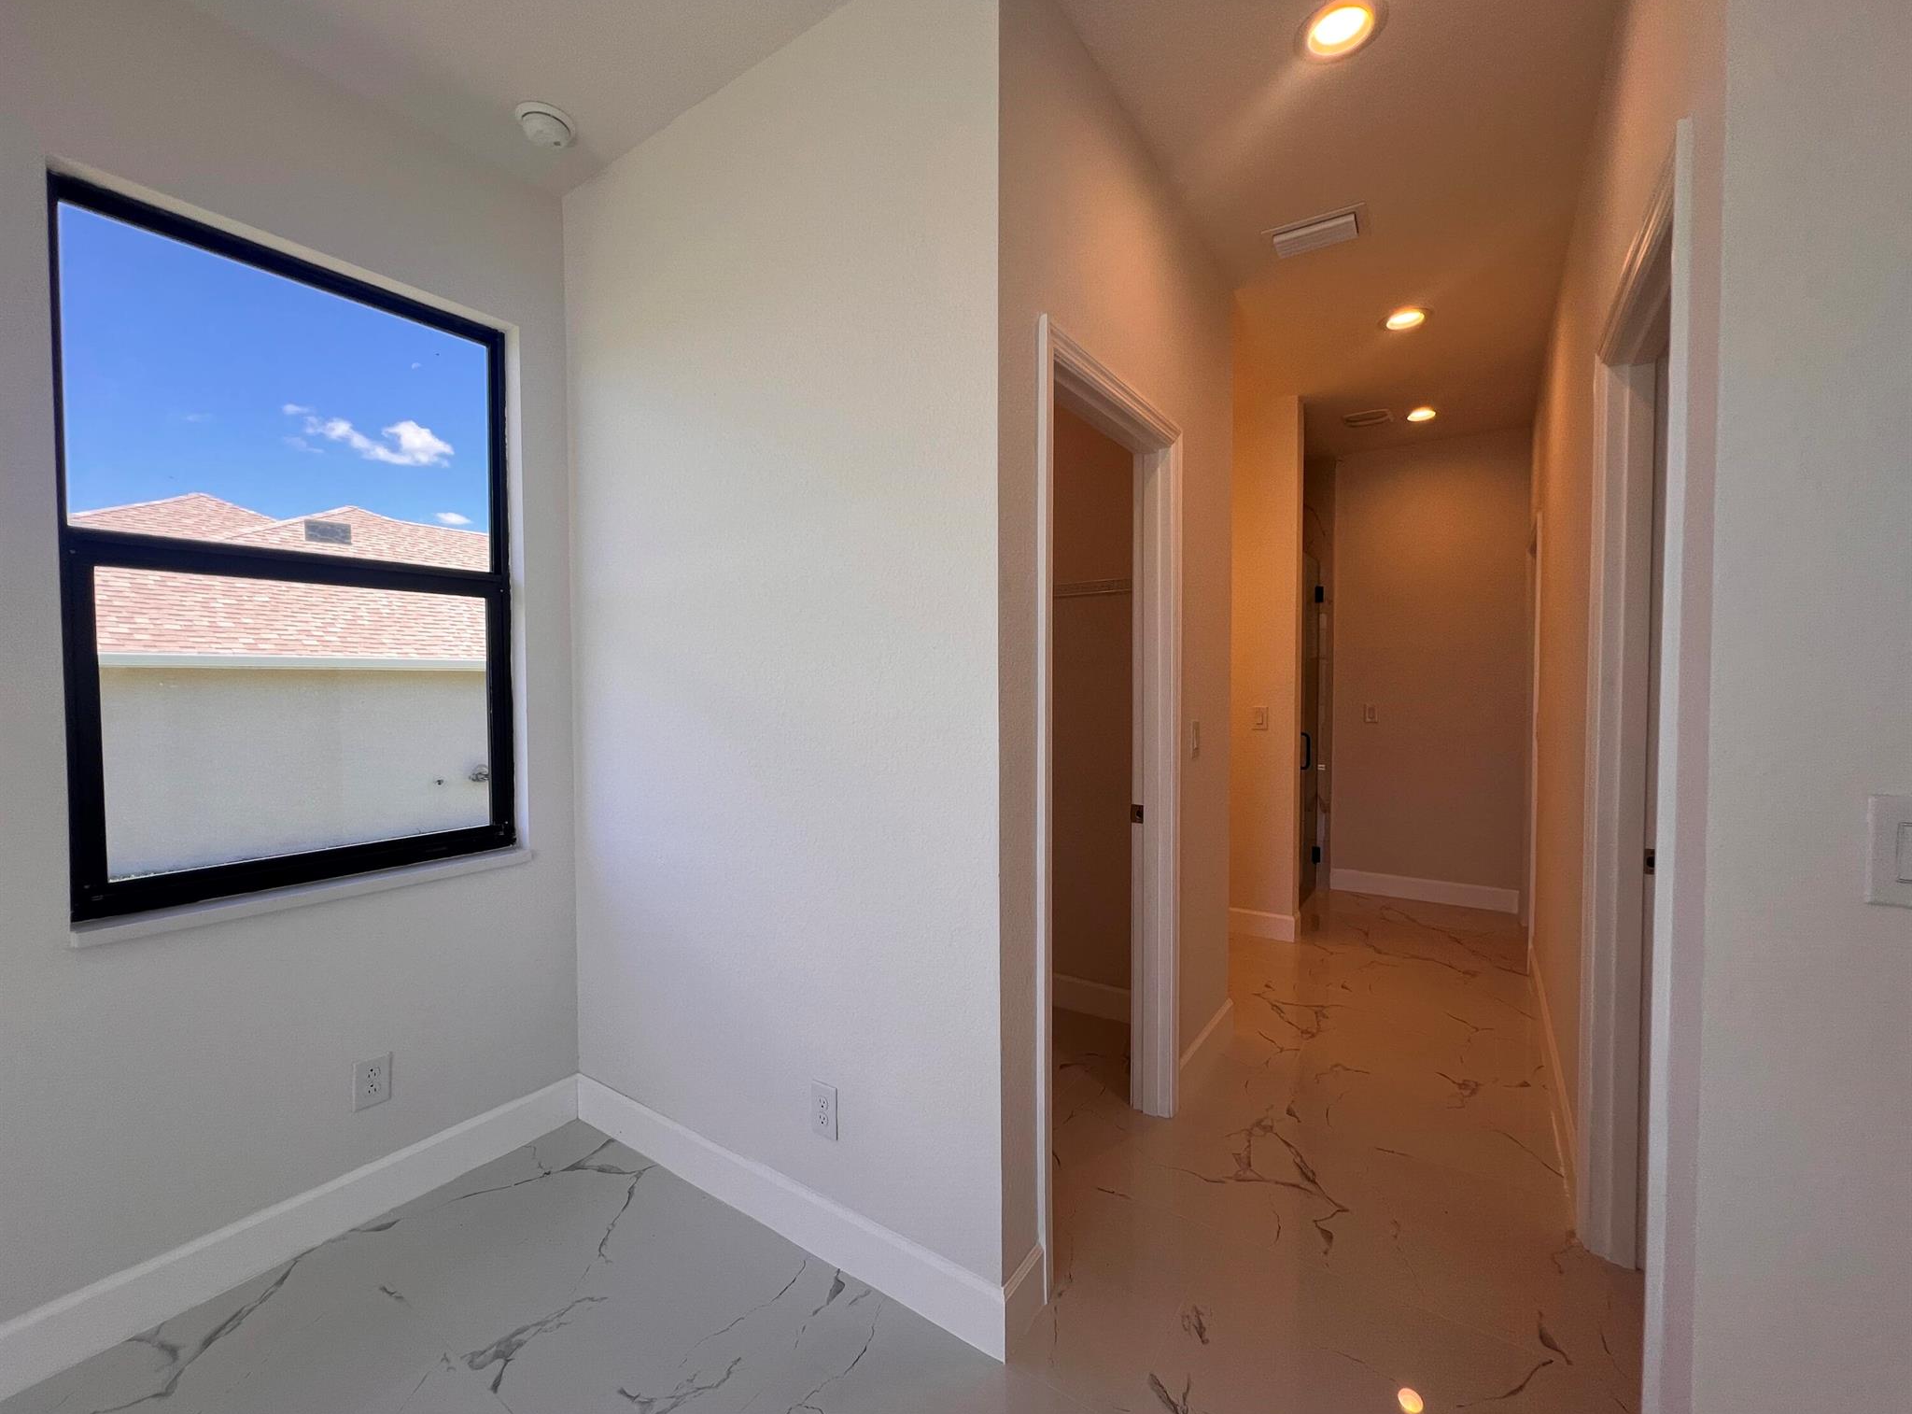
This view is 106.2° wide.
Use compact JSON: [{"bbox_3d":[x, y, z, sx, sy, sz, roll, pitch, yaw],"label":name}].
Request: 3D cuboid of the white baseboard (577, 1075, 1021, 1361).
[{"bbox_3d":[-0.531,1.222,1.833,1.498,0.142,0.016,1,2,32],"label":"white baseboard"}]

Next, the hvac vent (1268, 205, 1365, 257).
[{"bbox_3d":[1.179,-1.538,2.354,0.295,0.025,0.190,1,2,33],"label":"hvac vent"}]

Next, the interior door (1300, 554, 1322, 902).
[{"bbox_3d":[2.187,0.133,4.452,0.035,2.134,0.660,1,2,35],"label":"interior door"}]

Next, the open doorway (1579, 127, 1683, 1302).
[{"bbox_3d":[1.305,0.245,1.324,0.140,2.107,0.854,1,2,35],"label":"open doorway"}]

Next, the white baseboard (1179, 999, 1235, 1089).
[{"bbox_3d":[0.876,1.198,2.521,0.016,0.142,0.626,1,2,35],"label":"white baseboard"}]

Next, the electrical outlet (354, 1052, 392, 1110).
[{"bbox_3d":[-1.483,0.954,1.827,0.008,0.118,0.075,1,2,36],"label":"electrical outlet"}]

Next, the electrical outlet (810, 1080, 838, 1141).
[{"bbox_3d":[-0.310,0.953,1.694,0.076,0.119,0.008,1,2,32],"label":"electrical outlet"}]

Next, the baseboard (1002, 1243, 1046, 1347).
[{"bbox_3d":[0.141,1.243,1.508,0.016,0.137,0.165,1,2,36],"label":"baseboard"}]

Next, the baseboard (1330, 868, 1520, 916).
[{"bbox_3d":[2.938,1.159,4.545,1.000,0.132,0.016,1,2,35],"label":"baseboard"}]

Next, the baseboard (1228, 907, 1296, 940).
[{"bbox_3d":[1.630,1.160,3.870,0.360,0.142,0.016,1,2,35],"label":"baseboard"}]

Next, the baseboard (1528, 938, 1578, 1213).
[{"bbox_3d":[2.128,1.211,2.582,0.016,0.134,1.890,1,2,36],"label":"baseboard"}]

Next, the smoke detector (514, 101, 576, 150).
[{"bbox_3d":[-1.063,-1.498,1.866,0.138,0.038,0.138,0,1,0],"label":"smoke detector"}]

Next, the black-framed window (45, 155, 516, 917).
[{"bbox_3d":[-1.607,-0.331,1.831,0.070,1.530,0.850,1,2,36],"label":"black-framed window"}]

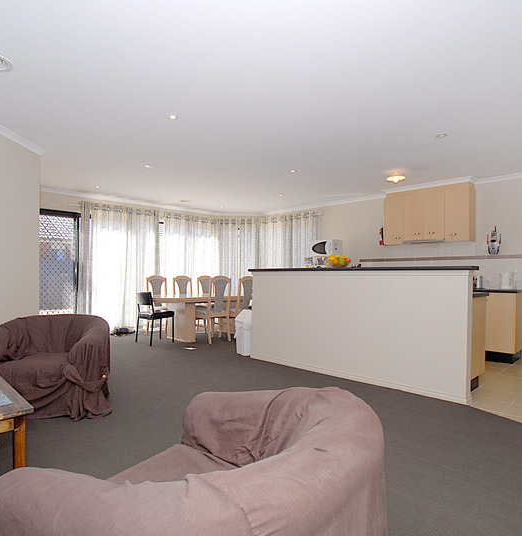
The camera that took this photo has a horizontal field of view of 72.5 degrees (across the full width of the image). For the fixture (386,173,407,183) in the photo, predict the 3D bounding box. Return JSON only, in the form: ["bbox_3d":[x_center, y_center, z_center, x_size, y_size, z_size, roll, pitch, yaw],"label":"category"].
[{"bbox_3d":[1.787,-1.187,4.696,0.270,0.140,0.270,0,-1,0],"label":"fixture"}]

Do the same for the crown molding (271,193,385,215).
[{"bbox_3d":[1.127,-1.216,6.842,2.591,0.080,0.080,-1,-1,43],"label":"crown molding"}]

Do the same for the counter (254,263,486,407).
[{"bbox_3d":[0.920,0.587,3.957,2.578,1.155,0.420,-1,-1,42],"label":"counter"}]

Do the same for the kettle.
[{"bbox_3d":[3.189,0.154,4.607,0.210,0.230,0.155,-1,-1,38],"label":"kettle"}]

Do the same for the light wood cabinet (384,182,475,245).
[{"bbox_3d":[2.509,-0.759,5.354,1.190,0.800,0.360,-1,-1,43],"label":"light wood cabinet"}]

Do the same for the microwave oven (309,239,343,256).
[{"bbox_3d":[1.175,-0.337,6.392,0.476,0.275,0.354,-1,-1,43],"label":"microwave oven"}]

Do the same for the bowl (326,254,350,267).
[{"bbox_3d":[0.863,-0.084,3.966,0.290,0.150,0.290,0,-1,0],"label":"bowl"}]

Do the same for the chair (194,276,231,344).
[{"bbox_3d":[-0.814,0.670,5.868,0.450,1.060,0.550,1,-1,-44],"label":"chair"}]

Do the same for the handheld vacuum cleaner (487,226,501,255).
[{"bbox_3d":[3.128,-0.368,4.770,0.165,0.365,0.120,-1,-1,42],"label":"handheld vacuum cleaner"}]

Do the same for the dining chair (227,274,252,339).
[{"bbox_3d":[-0.348,0.679,6.314,0.450,1.060,0.550,1,-1,-44],"label":"dining chair"}]

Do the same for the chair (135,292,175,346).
[{"bbox_3d":[-1.713,0.792,5.699,0.490,0.810,0.500,-1,-2,45],"label":"chair"}]

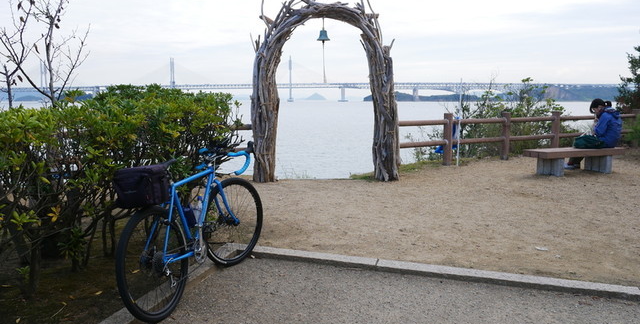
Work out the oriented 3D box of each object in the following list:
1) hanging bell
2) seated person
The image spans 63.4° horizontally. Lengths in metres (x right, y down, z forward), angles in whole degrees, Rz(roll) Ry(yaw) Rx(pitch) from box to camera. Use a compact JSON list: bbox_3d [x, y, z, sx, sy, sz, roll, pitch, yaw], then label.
[{"bbox_3d":[0.051,-1.938,7.947,0.203,0.203,0.203,0,7,0],"label":"hanging bell"},{"bbox_3d":[4.930,-0.489,9.328,0.520,1.270,0.850,-7,10,-45],"label":"seated person"}]

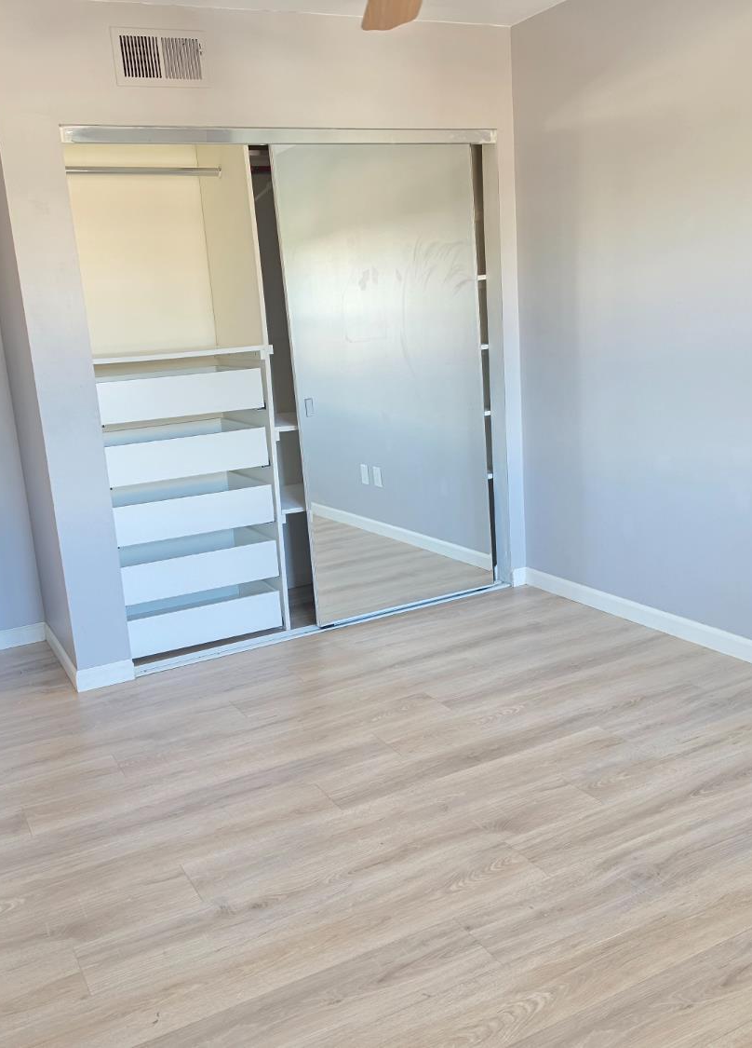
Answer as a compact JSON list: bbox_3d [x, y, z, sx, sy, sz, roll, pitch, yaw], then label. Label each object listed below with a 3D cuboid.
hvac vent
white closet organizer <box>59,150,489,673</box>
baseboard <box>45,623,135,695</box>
[{"bbox_3d":[-0.755,-1.647,3.278,0.335,0.192,0.020,-11,14,-26],"label":"hvac vent"},{"bbox_3d":[-0.371,-0.578,4.094,1.830,2.010,0.700,-11,14,-26],"label":"white closet organizer"},{"bbox_3d":[-1.205,0.522,3.868,0.225,0.090,0.760,-11,14,-26],"label":"baseboard"}]

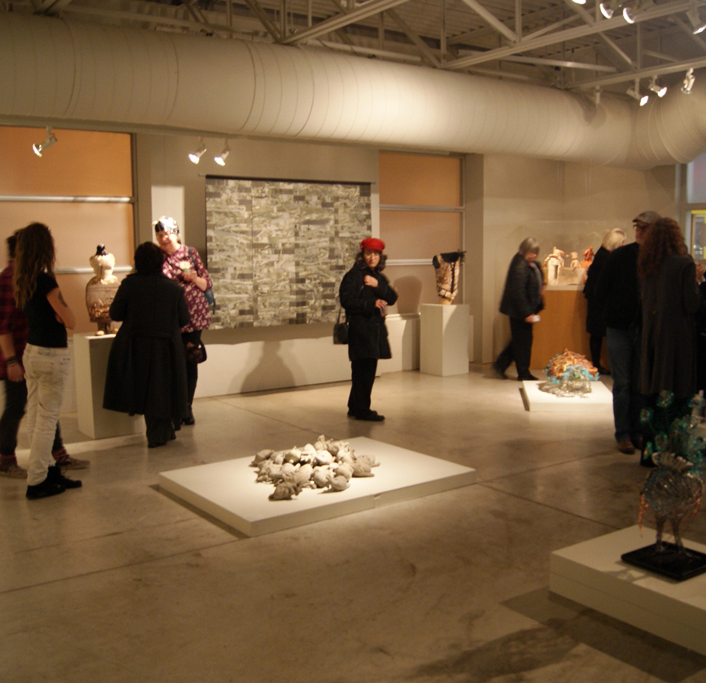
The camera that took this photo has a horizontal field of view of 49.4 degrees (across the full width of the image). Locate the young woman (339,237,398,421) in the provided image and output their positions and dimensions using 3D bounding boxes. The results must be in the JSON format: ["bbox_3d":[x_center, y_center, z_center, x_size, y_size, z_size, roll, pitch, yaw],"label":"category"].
[{"bbox_3d":[0.142,-0.124,7.060,0.400,1.651,0.530,4,7,40],"label":"young woman"}]

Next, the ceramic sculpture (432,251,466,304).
[{"bbox_3d":[1.212,-0.814,9.796,0.380,0.688,0.270,-4,7,-31],"label":"ceramic sculpture"}]

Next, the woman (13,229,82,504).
[{"bbox_3d":[-1.931,0.106,4.856,0.450,1.700,0.380,4,7,40],"label":"woman"}]

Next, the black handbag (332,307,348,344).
[{"bbox_3d":[-0.106,-0.143,7.110,0.200,0.340,0.120,2,6,25],"label":"black handbag"}]

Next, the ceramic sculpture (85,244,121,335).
[{"bbox_3d":[-2.110,-0.436,6.510,0.320,0.775,0.270,-4,7,-30],"label":"ceramic sculpture"}]

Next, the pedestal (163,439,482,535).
[{"bbox_3d":[-0.229,0.881,4.966,1.639,0.081,1.222,-5,7,-36],"label":"pedestal"}]

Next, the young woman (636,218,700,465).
[{"bbox_3d":[2.177,0.003,5.301,0.380,1.685,0.500,-6,7,-40],"label":"young woman"}]

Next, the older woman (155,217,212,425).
[{"bbox_3d":[-1.463,-0.145,6.630,0.500,1.831,0.420,2,6,25],"label":"older woman"}]

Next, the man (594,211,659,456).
[{"bbox_3d":[2.101,-0.076,5.714,0.560,1.762,0.380,-1,6,-5],"label":"man"}]

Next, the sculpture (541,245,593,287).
[{"bbox_3d":[2.917,-1.024,10.350,0.700,0.540,0.350,0,6,12],"label":"sculpture"}]

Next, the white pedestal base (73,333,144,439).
[{"bbox_3d":[-2.076,0.354,6.700,0.520,0.842,0.520,-5,7,-32],"label":"white pedestal base"}]

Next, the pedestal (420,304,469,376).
[{"bbox_3d":[1.182,-0.034,9.880,0.440,0.880,0.459,-4,7,-32],"label":"pedestal"}]

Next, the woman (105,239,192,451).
[{"bbox_3d":[-1.648,0.016,6.162,0.700,1.609,0.480,-2,6,-8],"label":"woman"}]

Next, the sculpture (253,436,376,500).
[{"bbox_3d":[-0.272,0.779,4.978,0.950,0.170,0.890,-5,8,-36],"label":"sculpture"}]

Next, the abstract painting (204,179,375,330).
[{"bbox_3d":[-0.660,-0.988,8.626,2.106,1.621,0.050,-5,7,-33],"label":"abstract painting"}]

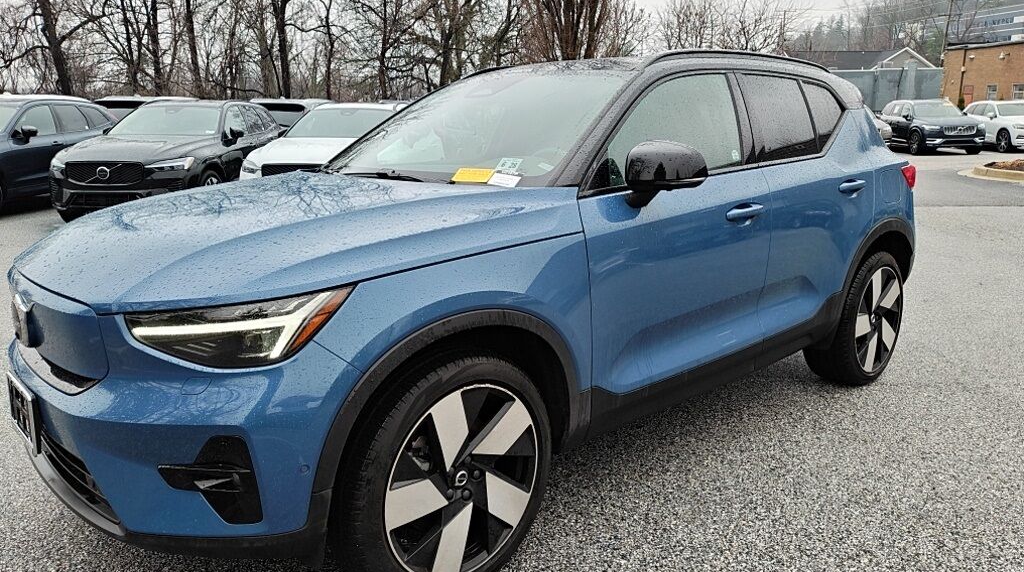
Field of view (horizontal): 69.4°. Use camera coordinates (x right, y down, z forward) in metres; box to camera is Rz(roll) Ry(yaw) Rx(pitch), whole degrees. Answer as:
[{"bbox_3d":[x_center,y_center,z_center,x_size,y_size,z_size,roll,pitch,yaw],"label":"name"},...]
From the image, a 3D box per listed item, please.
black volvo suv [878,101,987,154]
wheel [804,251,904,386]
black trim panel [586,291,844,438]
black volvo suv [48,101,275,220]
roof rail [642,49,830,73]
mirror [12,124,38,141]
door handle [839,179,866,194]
[{"bbox_3d":[14.303,-5.472,25.375,1.960,1.776,4.950,1,11,9],"label":"black volvo suv"},{"bbox_3d":[1.810,0.153,3.894,0.710,0.710,0.255,-11,15,-41],"label":"wheel"},{"bbox_3d":[0.871,0.268,2.910,1.750,0.280,0.100,-10,16,-41],"label":"black trim panel"},{"bbox_3d":[-4.750,-1.989,11.134,2.000,1.660,4.700,1,14,4],"label":"black volvo suv"},{"bbox_3d":[1.023,-0.962,3.221,1.530,0.100,0.070,-11,15,-41],"label":"roof rail"},{"bbox_3d":[-6.664,-2.100,10.150,0.260,0.190,0.180,1,12,4],"label":"mirror"},{"bbox_3d":[1.537,-0.450,3.340,0.220,0.050,0.050,-10,16,-41],"label":"door handle"}]

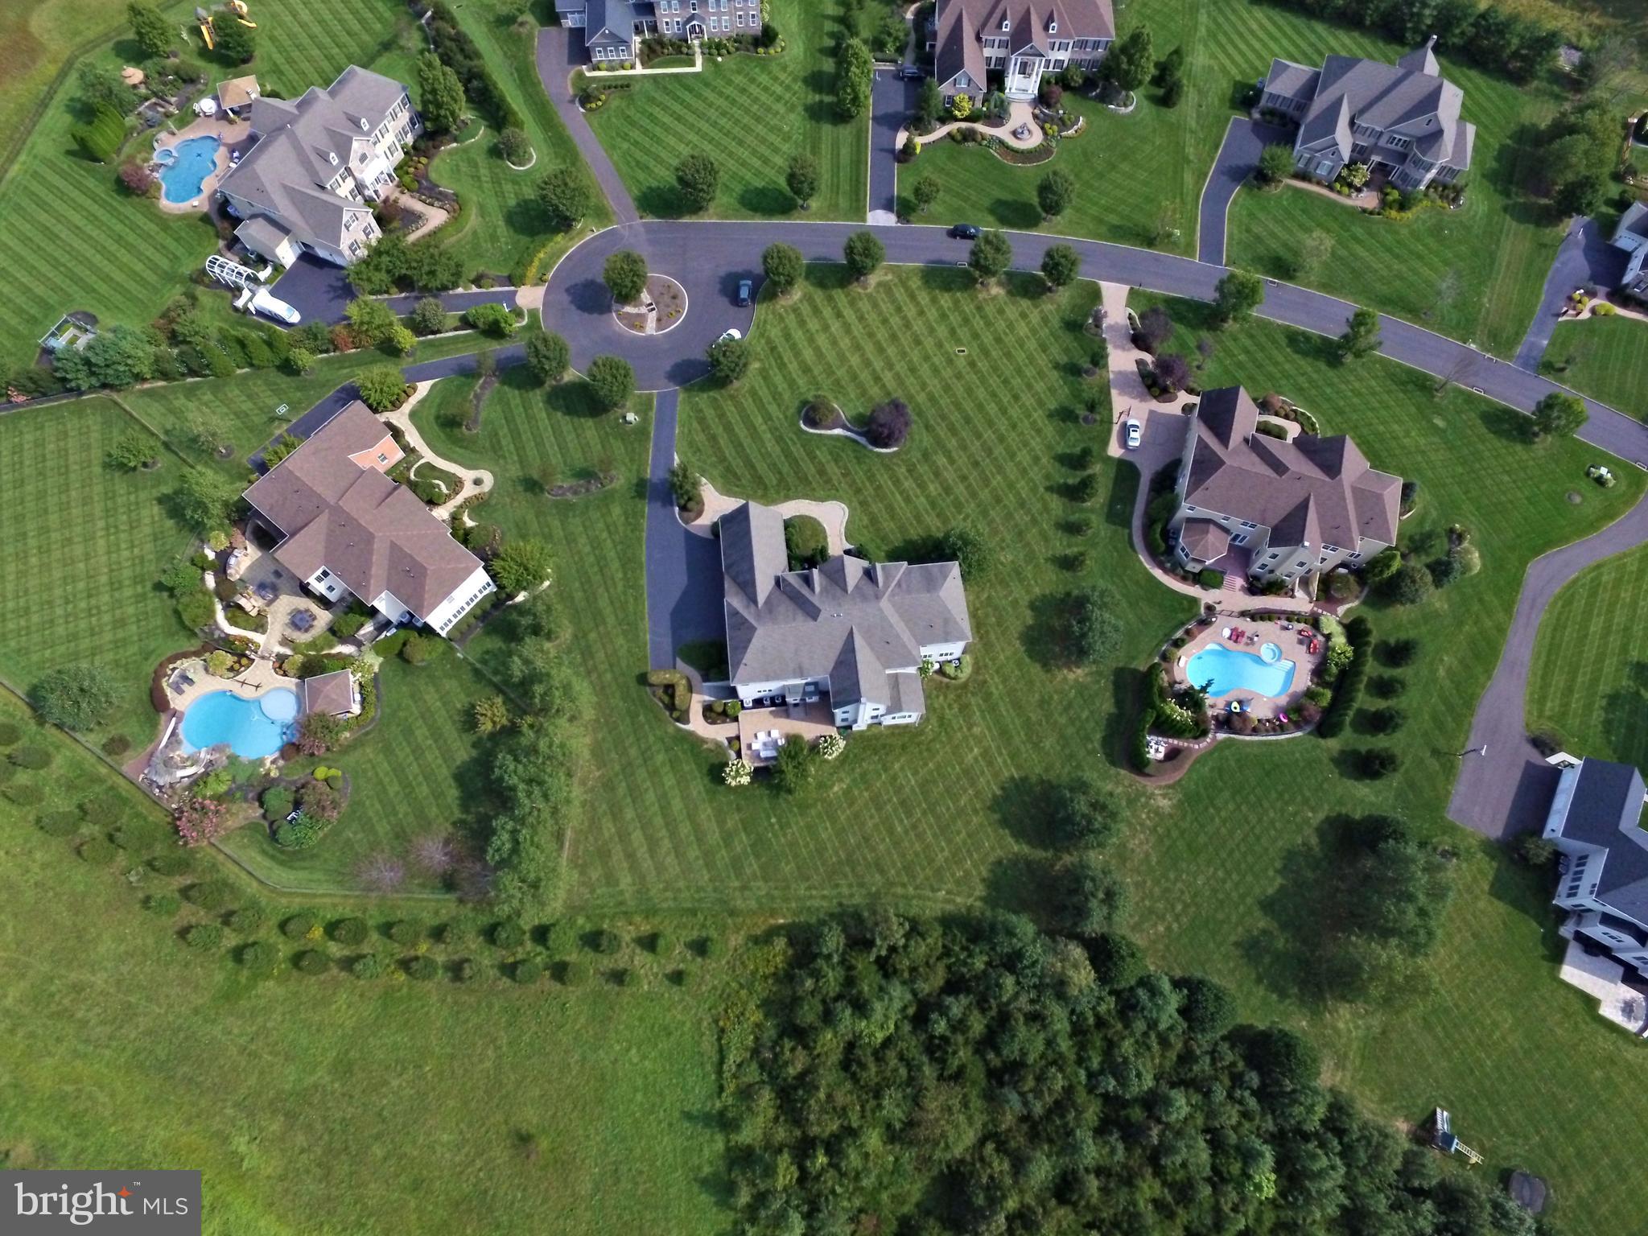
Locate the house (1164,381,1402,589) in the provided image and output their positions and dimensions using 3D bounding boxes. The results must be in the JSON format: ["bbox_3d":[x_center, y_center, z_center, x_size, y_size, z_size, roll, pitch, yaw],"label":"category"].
[{"bbox_3d":[58.659,-15.864,120.082,26.360,10.500,23.050,16,69,7],"label":"house"}]

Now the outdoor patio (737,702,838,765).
[{"bbox_3d":[-4.125,13.415,113.972,11.700,1.000,7.600,-5,68,-1],"label":"outdoor patio"}]

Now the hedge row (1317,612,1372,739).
[{"bbox_3d":[62.990,7.309,114.676,2.000,3.000,15.400,24,70,10],"label":"hedge row"}]

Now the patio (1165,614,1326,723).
[{"bbox_3d":[52.299,5.810,116.566,18.000,1.000,13.200,9,68,4],"label":"patio"}]

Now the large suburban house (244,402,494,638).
[{"bbox_3d":[-56.748,-11.802,119.446,31.440,10.500,20.720,37,73,14],"label":"large suburban house"}]

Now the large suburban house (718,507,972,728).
[{"bbox_3d":[2.581,-0.934,114.508,28.750,10.500,27.110,-5,68,-1],"label":"large suburban house"}]

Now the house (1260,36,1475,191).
[{"bbox_3d":[83.677,-77.865,145.057,31.690,10.500,21.270,19,69,8],"label":"house"}]

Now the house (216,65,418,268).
[{"bbox_3d":[-76.992,-70.083,143.307,29.740,10.500,34.100,24,70,10],"label":"house"}]

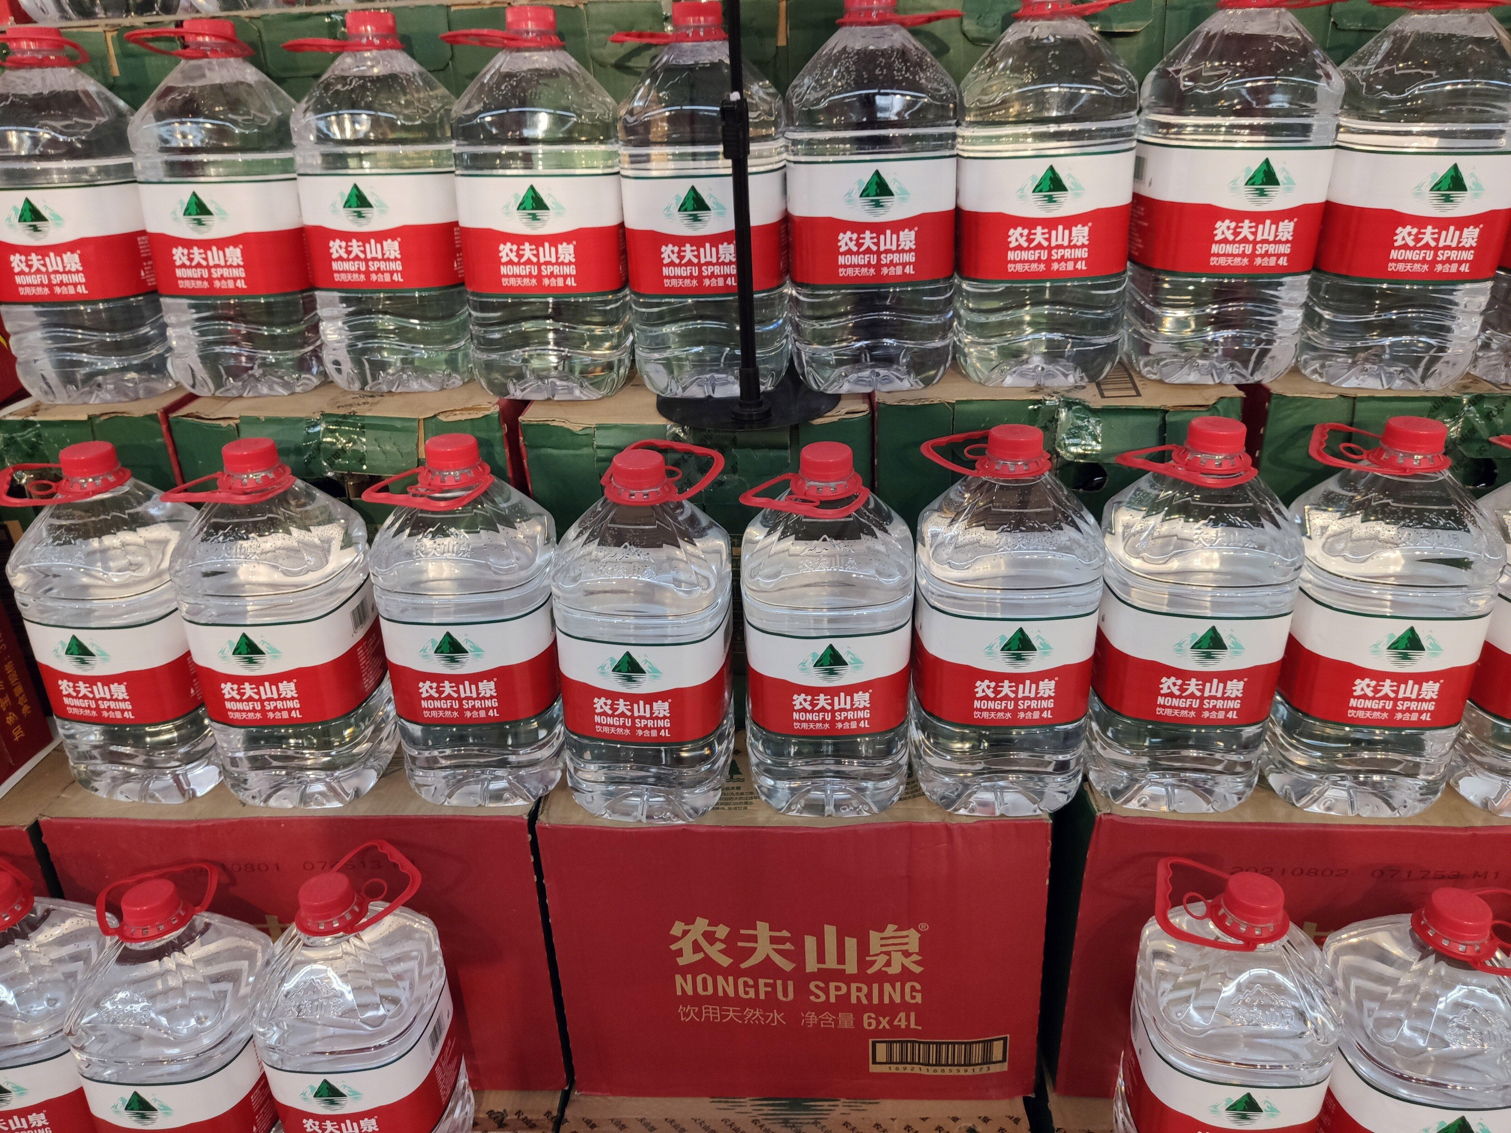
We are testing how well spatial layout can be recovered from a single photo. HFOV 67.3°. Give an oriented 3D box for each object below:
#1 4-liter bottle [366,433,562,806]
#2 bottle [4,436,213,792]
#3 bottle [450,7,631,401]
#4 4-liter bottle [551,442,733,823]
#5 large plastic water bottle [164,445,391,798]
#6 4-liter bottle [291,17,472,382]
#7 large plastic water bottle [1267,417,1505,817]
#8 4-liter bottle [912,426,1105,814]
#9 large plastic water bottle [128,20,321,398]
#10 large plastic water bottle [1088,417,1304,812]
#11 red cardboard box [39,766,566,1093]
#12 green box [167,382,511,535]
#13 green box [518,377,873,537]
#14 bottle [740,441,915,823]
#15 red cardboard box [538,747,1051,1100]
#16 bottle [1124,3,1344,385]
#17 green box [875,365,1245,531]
[{"bbox_3d":[-0.246,0.044,0.994,0.141,0.317,0.141,0,23,2],"label":"4-liter bottle"},{"bbox_3d":[-0.557,0.052,1.021,0.144,0.318,0.144,2,24,10],"label":"bottle"},{"bbox_3d":[-0.182,-0.313,0.988,0.144,0.318,0.144,-3,24,-2],"label":"bottle"},{"bbox_3d":[-0.089,0.060,0.965,0.144,0.318,0.144,2,24,8],"label":"4-liter bottle"},{"bbox_3d":[-0.414,0.046,1.001,0.141,0.317,0.141,0,23,2],"label":"large plastic water bottle"},{"bbox_3d":[-0.324,-0.327,1.032,0.144,0.318,0.144,3,24,12],"label":"4-liter bottle"},{"bbox_3d":[0.518,0.037,0.941,0.141,0.317,0.141,4,24,13],"label":"large plastic water bottle"},{"bbox_3d":[0.207,0.040,0.950,0.141,0.317,0.141,-1,23,1],"label":"4-liter bottle"},{"bbox_3d":[-0.470,-0.328,1.043,0.141,0.317,0.141,3,24,10],"label":"large plastic water bottle"},{"bbox_3d":[0.361,0.037,0.943,0.141,0.317,0.141,2,23,8],"label":"large plastic water bottle"},{"bbox_3d":[-0.408,0.310,1.208,0.443,0.324,0.300,-1,24,3],"label":"red cardboard box"},{"bbox_3d":[-0.365,-0.077,1.279,0.300,0.324,0.443,-1,24,2],"label":"green box"},{"bbox_3d":[-0.045,-0.072,1.240,0.300,0.324,0.443,-2,24,1],"label":"green box"},{"bbox_3d":[0.061,0.052,0.978,0.141,0.317,0.141,-1,23,1],"label":"bottle"},{"bbox_3d":[0.043,0.307,1.178,0.443,0.324,0.300,-1,24,3],"label":"red cardboard box"},{"bbox_3d":[0.400,-0.324,0.964,0.144,0.318,0.144,-3,24,-2],"label":"bottle"},{"bbox_3d":[0.279,-0.078,1.237,0.304,0.321,0.440,0,23,4],"label":"green box"}]

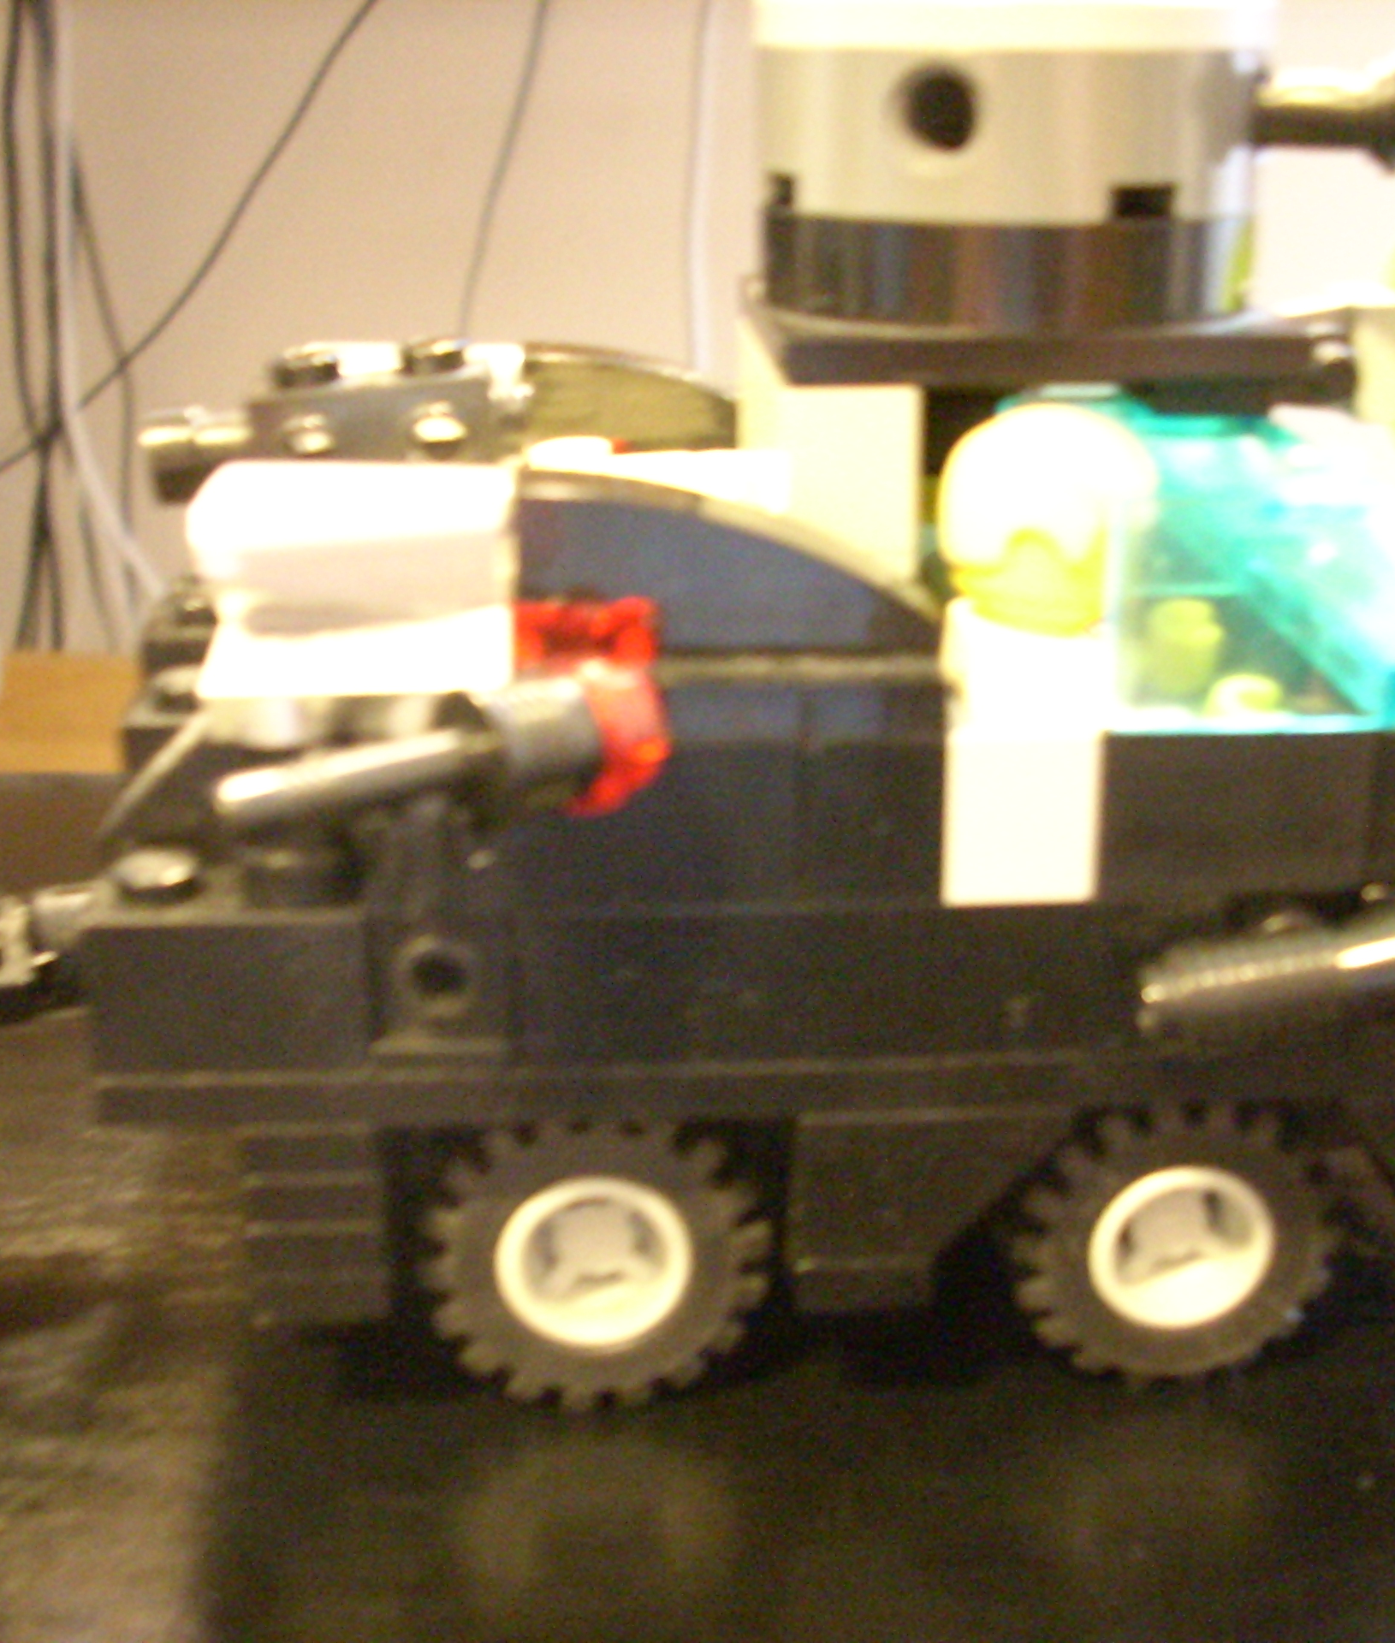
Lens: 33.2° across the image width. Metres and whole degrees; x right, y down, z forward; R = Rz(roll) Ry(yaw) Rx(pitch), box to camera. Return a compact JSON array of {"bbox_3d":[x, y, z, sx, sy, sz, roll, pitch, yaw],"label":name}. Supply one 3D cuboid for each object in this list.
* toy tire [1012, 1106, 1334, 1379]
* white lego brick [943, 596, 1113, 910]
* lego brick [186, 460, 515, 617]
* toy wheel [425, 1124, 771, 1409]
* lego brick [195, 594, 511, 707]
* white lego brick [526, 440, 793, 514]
[{"bbox_3d":[0.030,0.023,0.148,0.020,0.020,0.011,-1,17,-1],"label":"toy tire"},{"bbox_3d":[0.018,-0.005,0.133,0.009,0.017,0.008,-1,17,-1],"label":"white lego brick"},{"bbox_3d":[-0.019,-0.015,0.132,0.017,0.008,0.015,-1,17,-1],"label":"lego brick"},{"bbox_3d":[-0.006,0.025,0.147,0.021,0.021,0.011,-1,17,-1],"label":"toy wheel"},{"bbox_3d":[-0.019,-0.011,0.133,0.017,0.004,0.013,-1,17,-1],"label":"lego brick"},{"bbox_3d":[-0.003,-0.017,0.139,0.016,0.008,0.012,-1,17,-1],"label":"white lego brick"}]

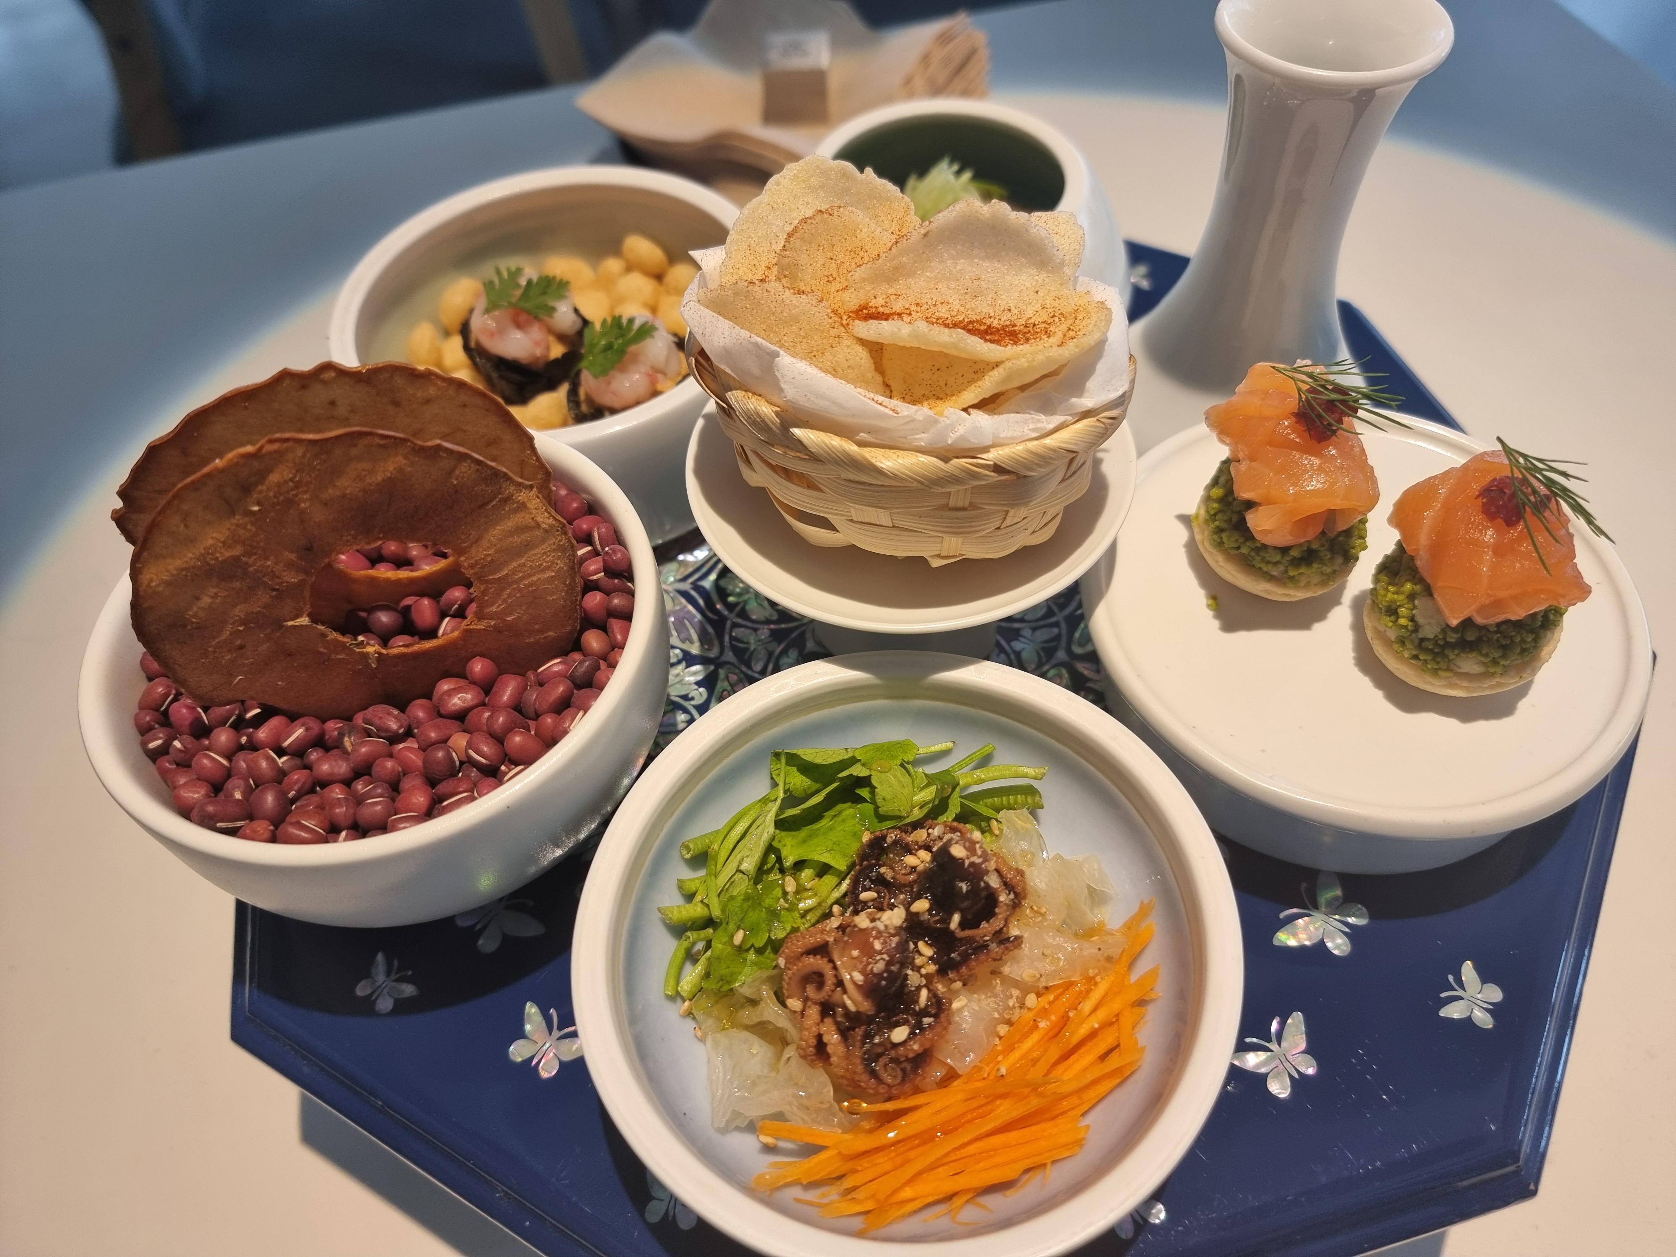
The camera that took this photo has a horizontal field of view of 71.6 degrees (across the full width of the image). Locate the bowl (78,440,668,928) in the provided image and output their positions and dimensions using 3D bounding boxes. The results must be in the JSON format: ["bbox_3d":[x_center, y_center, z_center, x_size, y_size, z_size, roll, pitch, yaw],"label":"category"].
[{"bbox_3d":[-0.085,0.011,0.233,0.103,0.045,0.103,-2,54,3],"label":"bowl"}]

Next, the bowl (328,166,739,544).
[{"bbox_3d":[-0.066,-0.066,0.289,0.102,0.043,0.102,-2,54,3],"label":"bowl"}]

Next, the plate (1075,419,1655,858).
[{"bbox_3d":[0.103,0.000,0.239,0.106,0.025,0.106,-2,54,3],"label":"plate"}]

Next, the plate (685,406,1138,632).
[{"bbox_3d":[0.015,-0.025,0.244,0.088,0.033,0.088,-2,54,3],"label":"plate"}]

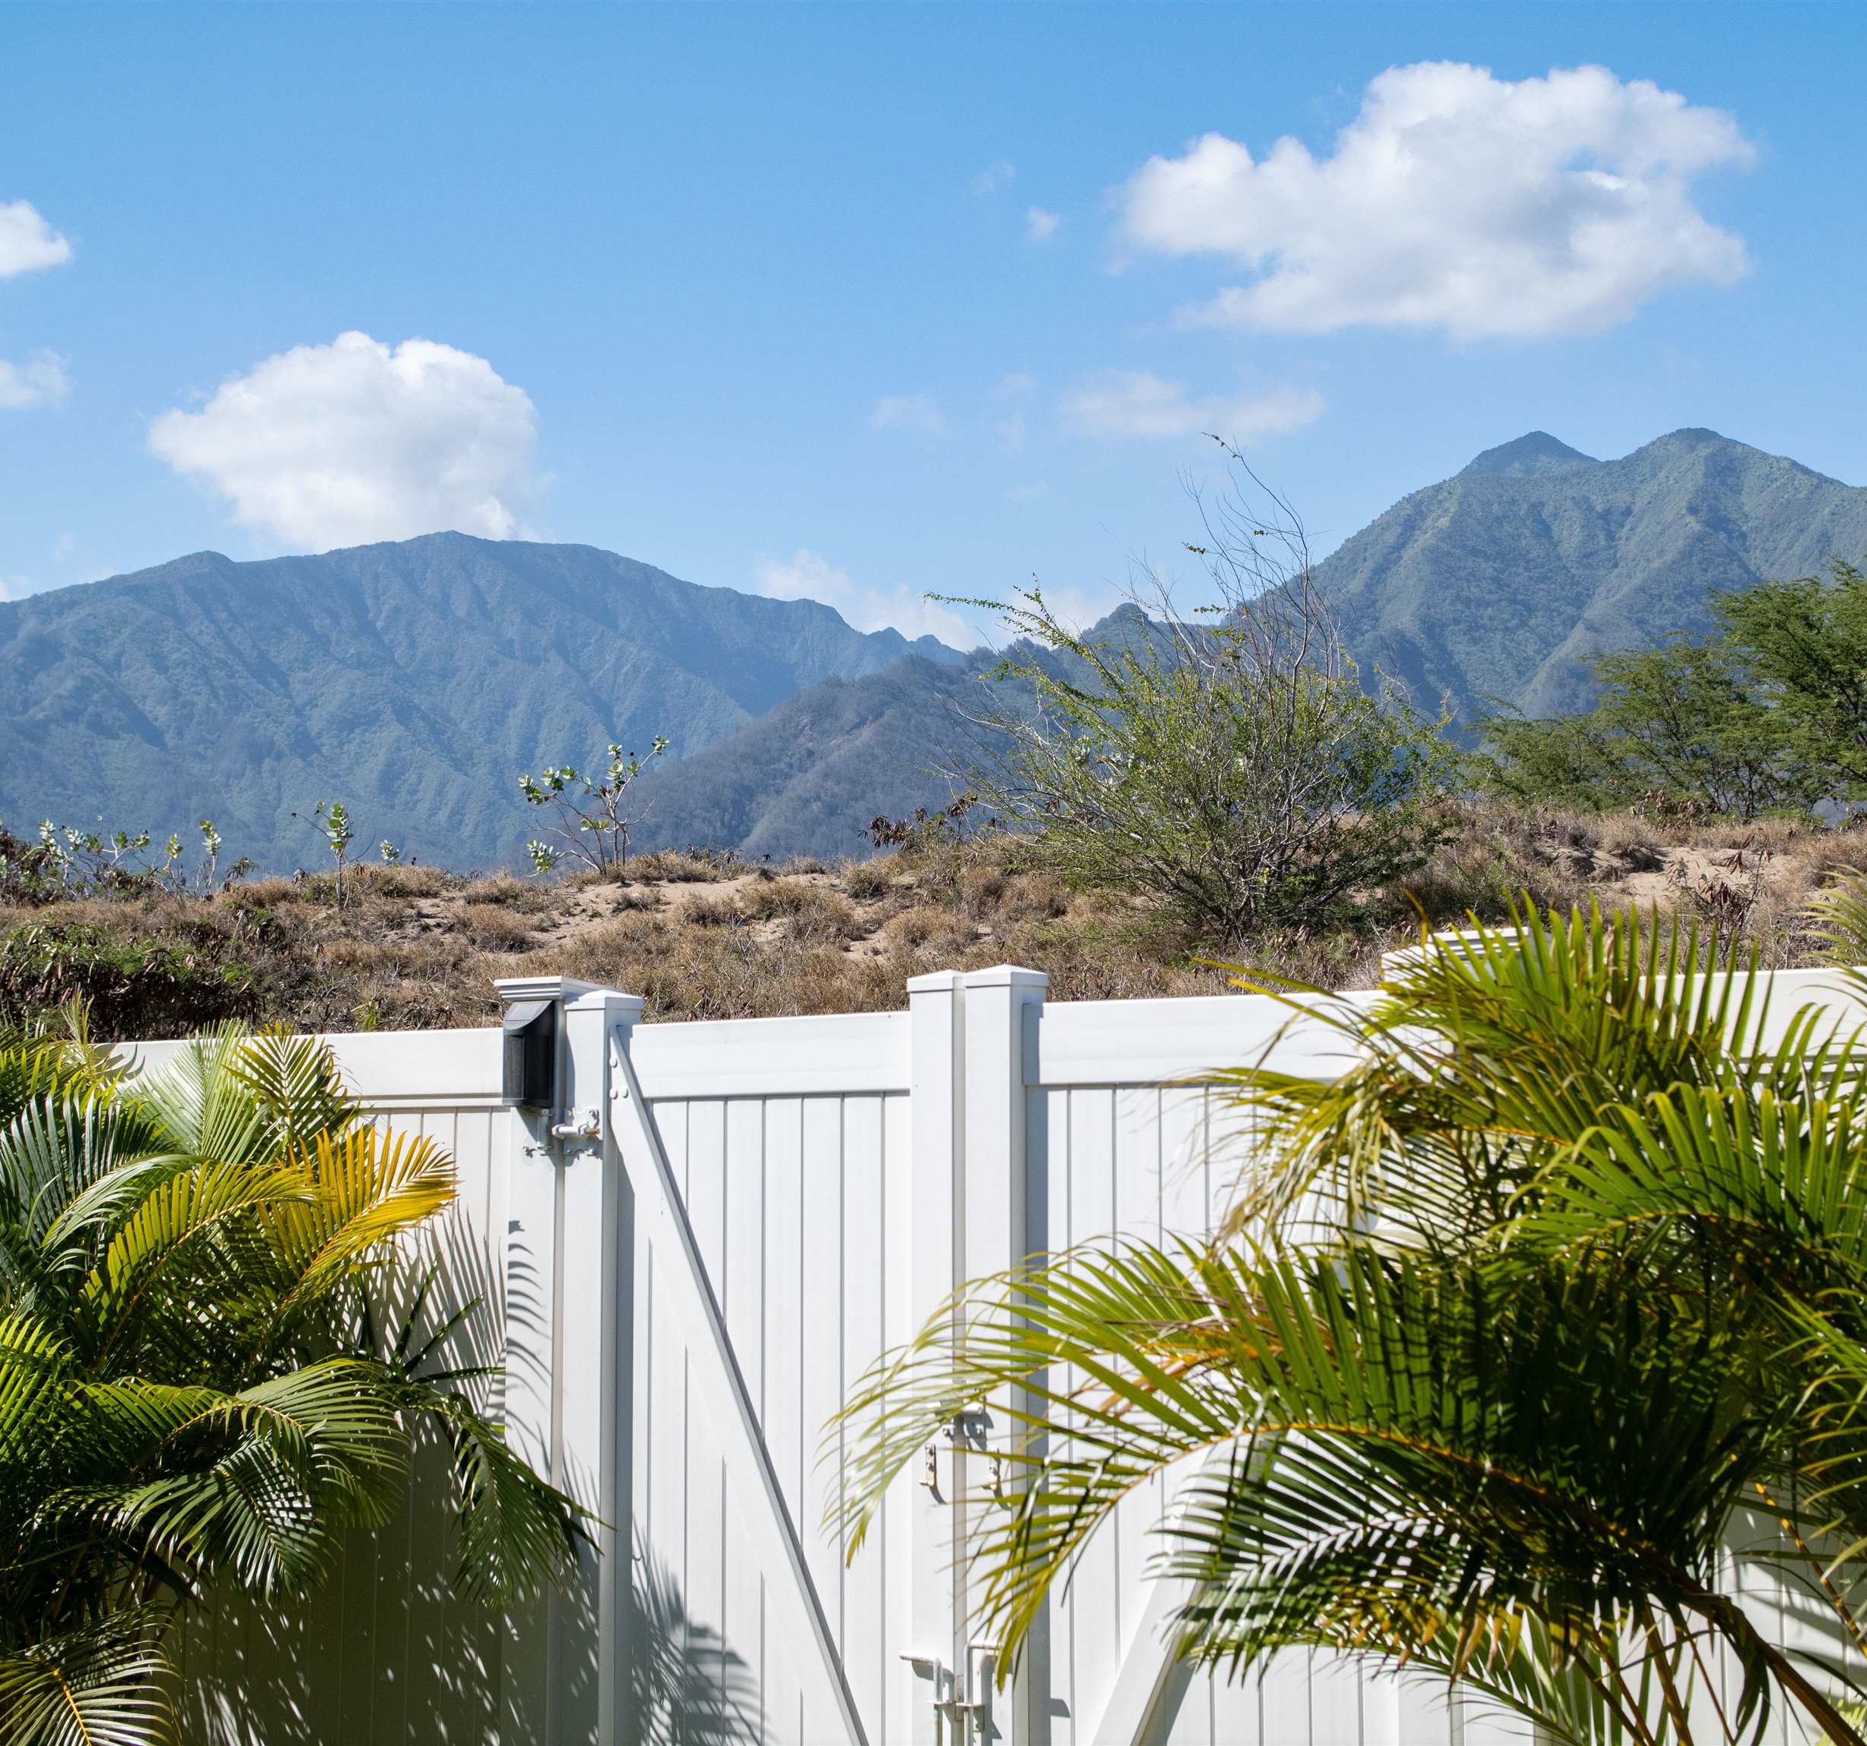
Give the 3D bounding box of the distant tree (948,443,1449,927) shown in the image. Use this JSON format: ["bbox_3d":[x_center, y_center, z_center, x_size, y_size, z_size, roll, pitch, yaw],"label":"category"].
[{"bbox_3d":[1.777,-1.177,25.000,3.200,3.100,2.900,0,-5,0],"label":"distant tree"}]

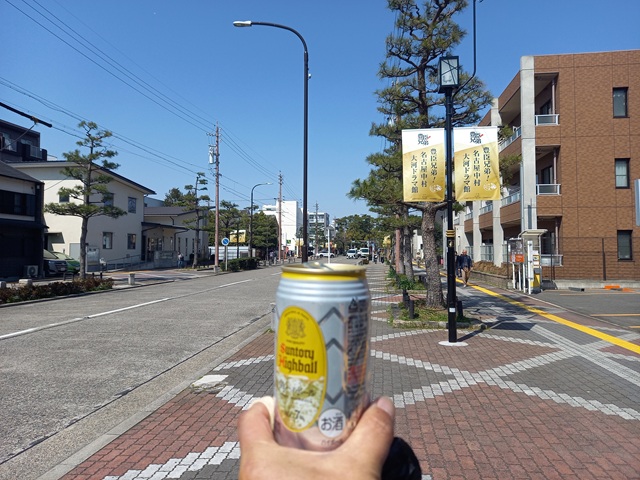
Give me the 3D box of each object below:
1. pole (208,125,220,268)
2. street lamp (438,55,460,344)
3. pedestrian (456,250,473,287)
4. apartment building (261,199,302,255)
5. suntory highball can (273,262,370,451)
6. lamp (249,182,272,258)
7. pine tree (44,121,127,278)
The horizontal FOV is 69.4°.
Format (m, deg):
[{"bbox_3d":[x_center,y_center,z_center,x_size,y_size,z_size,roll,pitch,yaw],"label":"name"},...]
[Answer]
[{"bbox_3d":[-7.831,-3.088,34.356,0.850,11.000,0.700,0,-1,8],"label":"pole"},{"bbox_3d":[2.268,-0.675,8.058,0.340,4.900,0.340,0,-1,8],"label":"street lamp"},{"bbox_3d":[6.411,1.237,20.419,0.580,1.640,0.500,0,-1,8],"label":"pedestrian"},{"bbox_3d":[-8.638,-2.186,106.672,8.600,12.600,10.000,0,-1,8],"label":"apartment building"},{"bbox_3d":[0.002,0.081,0.322,0.066,0.122,0.066,0,1,0],"label":"suntory highball can"},{"bbox_3d":[-5.540,-1.366,43.968,2.200,8.000,0.300,0,-1,8],"label":"lamp"},{"bbox_3d":[-13.403,-2.286,26.506,4.600,9.050,4.400,0,-1,8],"label":"pine tree"}]

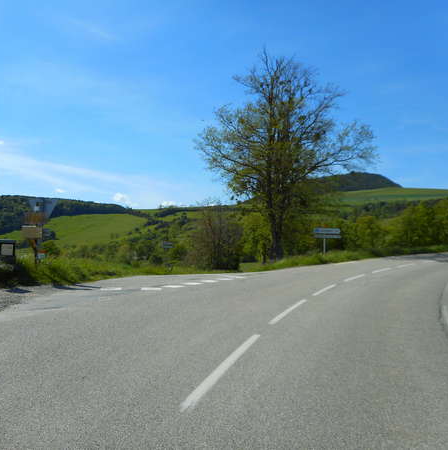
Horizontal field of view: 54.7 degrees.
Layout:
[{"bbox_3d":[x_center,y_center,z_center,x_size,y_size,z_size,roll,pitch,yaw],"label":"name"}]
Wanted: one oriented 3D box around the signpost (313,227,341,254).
[{"bbox_3d":[6.424,1.041,27.000,1.660,1.780,0.120,0,-2,10],"label":"signpost"}]

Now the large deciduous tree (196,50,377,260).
[{"bbox_3d":[4.760,-5.331,33.000,13.500,16.100,12.300,0,-1,0],"label":"large deciduous tree"}]

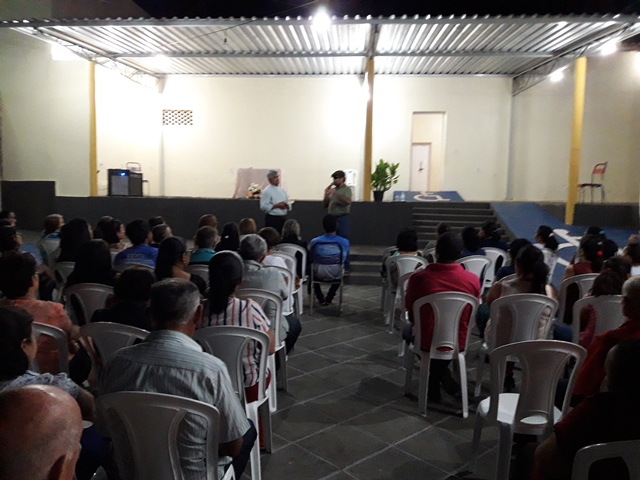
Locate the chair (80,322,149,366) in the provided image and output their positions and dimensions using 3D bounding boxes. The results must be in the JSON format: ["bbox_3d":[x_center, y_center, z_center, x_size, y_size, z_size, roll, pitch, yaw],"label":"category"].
[{"bbox_3d":[-0.973,0.793,2.733,0.440,0.860,0.510,2,6,5],"label":"chair"}]

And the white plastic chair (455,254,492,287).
[{"bbox_3d":[1.658,0.596,6.036,0.470,0.885,0.520,0,6,-9],"label":"white plastic chair"}]

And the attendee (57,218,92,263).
[{"bbox_3d":[-2.254,0.410,5.278,0.500,1.271,0.760,2,6,15],"label":"attendee"}]

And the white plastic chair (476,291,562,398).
[{"bbox_3d":[1.417,0.795,3.905,0.460,0.880,0.510,1,6,-3],"label":"white plastic chair"}]

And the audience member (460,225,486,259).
[{"bbox_3d":[1.750,0.423,6.199,0.470,1.200,0.750,0,6,-10],"label":"audience member"}]

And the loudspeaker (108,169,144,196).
[{"bbox_3d":[-4.595,-1.350,12.235,0.800,0.620,0.420,1,6,4],"label":"loudspeaker"}]

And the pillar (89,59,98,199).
[{"bbox_3d":[-4.783,-2.347,10.931,0.160,2.800,0.160,2,6,5],"label":"pillar"}]

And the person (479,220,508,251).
[{"bbox_3d":[2.268,0.335,7.084,0.470,1.220,0.750,0,6,-14],"label":"person"}]

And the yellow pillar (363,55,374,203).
[{"bbox_3d":[1.013,-2.235,10.659,0.150,2.899,0.150,1,6,1],"label":"yellow pillar"}]

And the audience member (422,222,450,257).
[{"bbox_3d":[1.528,0.347,6.943,0.480,1.184,0.740,1,6,-2],"label":"audience member"}]

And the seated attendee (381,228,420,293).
[{"bbox_3d":[0.973,0.430,6.131,0.500,1.160,0.720,1,6,-1],"label":"seated attendee"}]

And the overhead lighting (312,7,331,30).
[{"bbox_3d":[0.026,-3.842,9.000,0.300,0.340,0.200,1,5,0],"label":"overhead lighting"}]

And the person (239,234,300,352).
[{"bbox_3d":[-0.439,0.562,4.104,0.520,1.251,0.780,2,6,9],"label":"person"}]

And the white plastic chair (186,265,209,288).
[{"bbox_3d":[-0.952,0.611,4.634,0.440,0.860,0.510,2,6,5],"label":"white plastic chair"}]

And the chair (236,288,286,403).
[{"bbox_3d":[-0.476,0.769,3.856,0.470,0.885,0.520,1,6,0],"label":"chair"}]

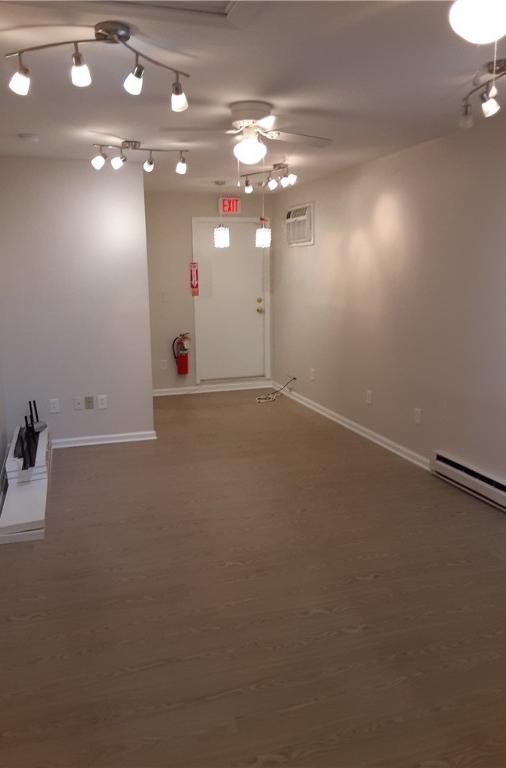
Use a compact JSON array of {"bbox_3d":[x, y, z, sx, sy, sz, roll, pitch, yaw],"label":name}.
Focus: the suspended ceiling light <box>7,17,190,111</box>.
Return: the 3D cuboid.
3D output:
[{"bbox_3d":[-0.598,-1.266,2.450,0.800,0.220,0.430,-4,12,-18],"label":"suspended ceiling light"}]

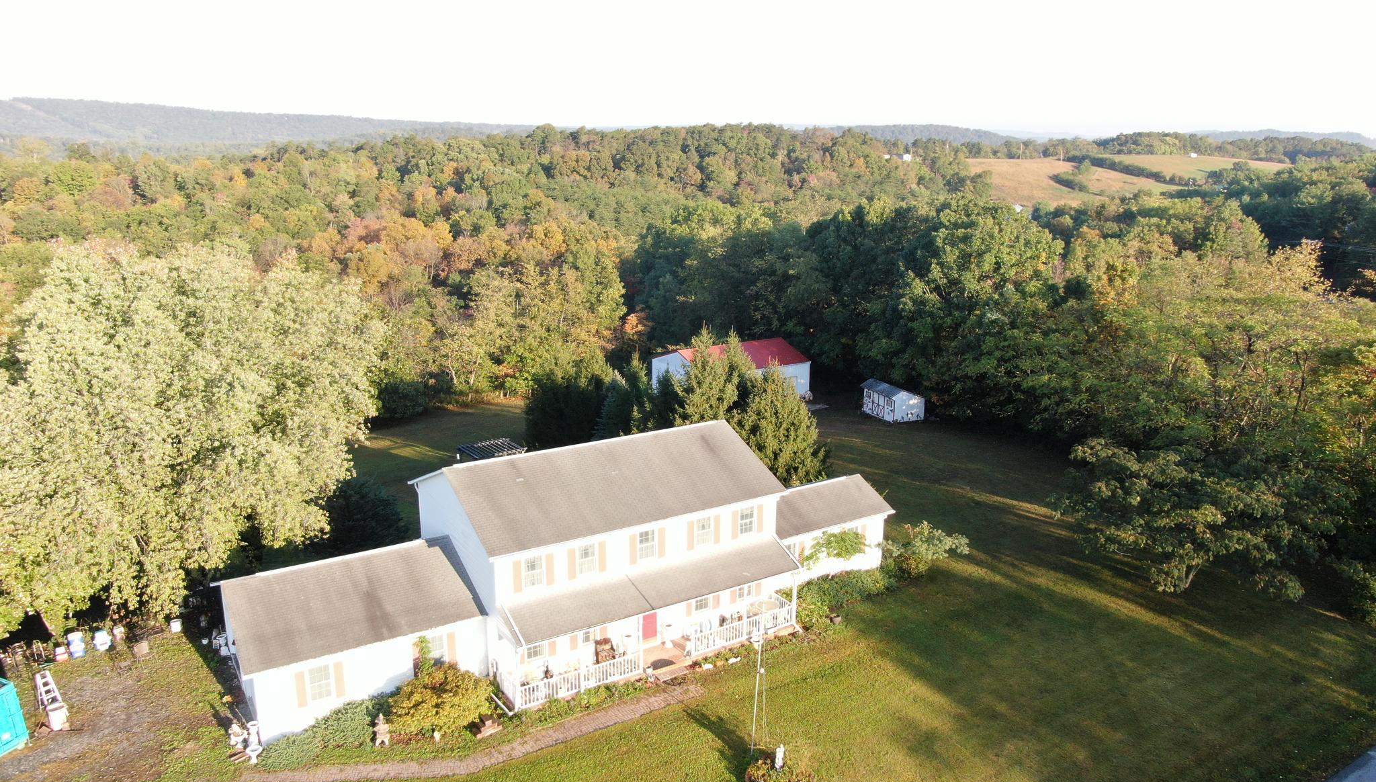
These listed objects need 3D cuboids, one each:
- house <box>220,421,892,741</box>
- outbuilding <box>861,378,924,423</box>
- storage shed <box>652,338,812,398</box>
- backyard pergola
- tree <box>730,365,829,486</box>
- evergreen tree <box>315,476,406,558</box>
[{"bbox_3d":[-4.222,6.281,40.770,28.080,7.740,11.190,-8,17,-32],"label":"house"},{"bbox_3d":[17.494,0.777,81.170,3.130,2.750,4.390,-5,15,-23],"label":"outbuilding"},{"bbox_3d":[4.000,-1.864,87.120,11.540,4.800,8.700,-9,17,-35],"label":"storage shed"},{"bbox_3d":[-12.505,4.827,61.615,3.650,2.500,2.750,-8,17,-32],"label":"backyard pergola"},{"bbox_3d":[5.177,2.257,58.016,6.100,8.300,6.100,1,14,0],"label":"tree"},{"bbox_3d":[-15.765,6.492,46.612,4.500,5.000,4.500,-8,17,-32],"label":"evergreen tree"}]

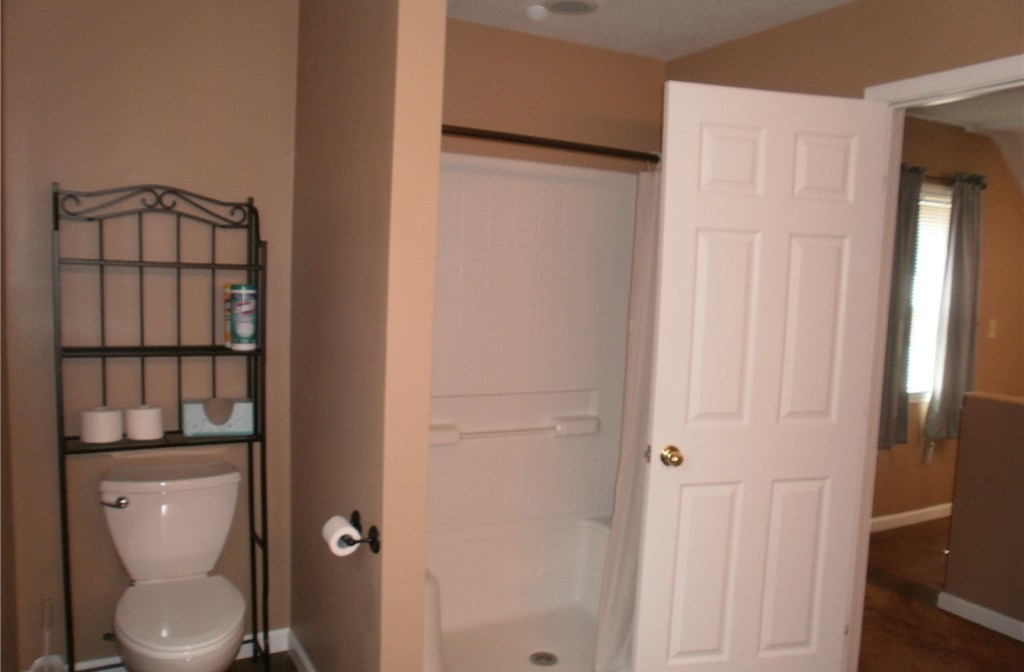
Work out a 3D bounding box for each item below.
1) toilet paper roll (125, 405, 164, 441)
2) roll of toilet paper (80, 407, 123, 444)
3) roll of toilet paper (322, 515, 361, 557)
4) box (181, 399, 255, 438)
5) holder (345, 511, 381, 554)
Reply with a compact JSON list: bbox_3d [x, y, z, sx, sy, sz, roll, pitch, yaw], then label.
[{"bbox_3d":[-1.188,0.277,2.489,0.107,0.100,0.107,-1,7,-28],"label":"toilet paper roll"},{"bbox_3d":[-1.298,0.278,2.433,0.112,0.100,0.112,-1,7,-28],"label":"roll of toilet paper"},{"bbox_3d":[-0.456,0.535,2.053,0.080,0.080,0.100,-1,7,-28],"label":"roll of toilet paper"},{"bbox_3d":[-0.984,0.270,2.589,0.215,0.108,0.115,0,6,-22],"label":"box"},{"bbox_3d":[-0.432,0.530,2.065,0.080,0.070,0.230,-1,7,-28],"label":"holder"}]

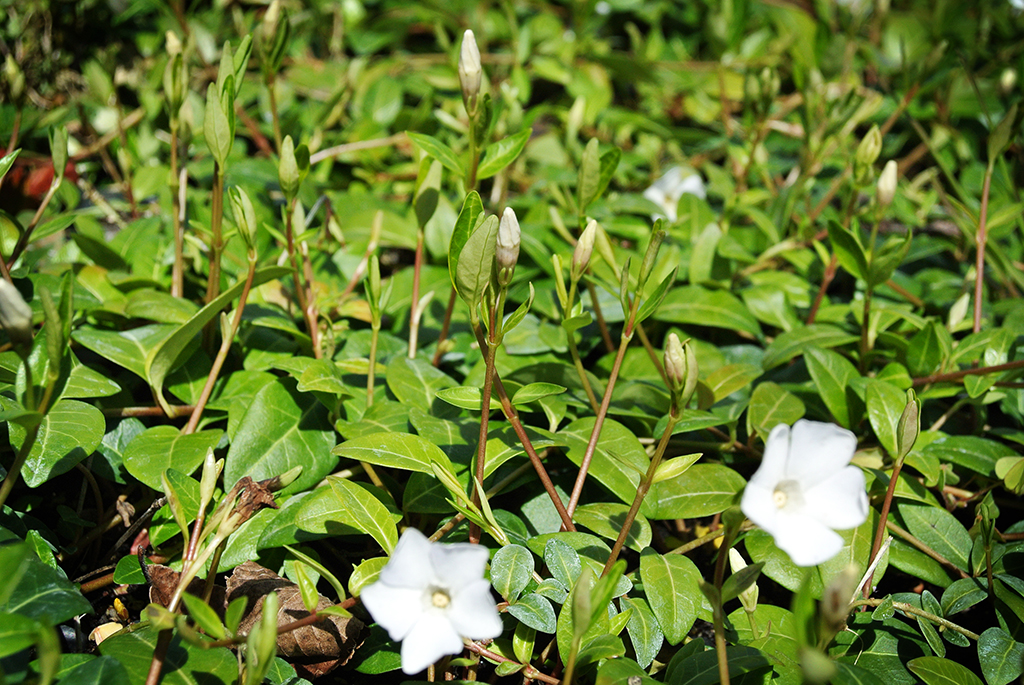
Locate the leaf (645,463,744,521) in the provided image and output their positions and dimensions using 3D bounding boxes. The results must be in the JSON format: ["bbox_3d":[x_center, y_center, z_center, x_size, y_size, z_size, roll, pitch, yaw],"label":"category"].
[{"bbox_3d":[0.044,0.036,0.508,0.026,0.005,0.017,-7,40,-7],"label":"leaf"}]

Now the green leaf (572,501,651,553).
[{"bbox_3d":[0.025,0.046,0.525,0.022,0.004,0.013,24,40,21],"label":"green leaf"}]

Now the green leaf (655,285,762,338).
[{"bbox_3d":[0.059,-0.009,0.629,0.033,0.006,0.015,7,41,8],"label":"green leaf"}]

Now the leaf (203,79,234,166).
[{"bbox_3d":[-0.090,-0.067,0.645,0.009,0.026,0.005,1,14,12],"label":"leaf"}]

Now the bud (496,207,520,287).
[{"bbox_3d":[-0.001,-0.023,0.500,0.006,0.019,0.006,1,13,0],"label":"bud"}]

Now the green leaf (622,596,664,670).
[{"bbox_3d":[0.027,0.060,0.435,0.007,0.003,0.018,-14,51,-4],"label":"green leaf"}]

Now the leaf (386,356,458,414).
[{"bbox_3d":[-0.026,0.012,0.595,0.018,0.004,0.024,-18,42,-12],"label":"leaf"}]

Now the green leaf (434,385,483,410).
[{"bbox_3d":[-0.011,0.013,0.505,0.017,0.003,0.007,6,31,10],"label":"green leaf"}]

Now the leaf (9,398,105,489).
[{"bbox_3d":[-0.116,0.025,0.535,0.024,0.006,0.026,9,54,-3],"label":"leaf"}]

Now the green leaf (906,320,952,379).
[{"bbox_3d":[0.130,0.002,0.660,0.013,0.019,0.004,14,-12,3],"label":"green leaf"}]

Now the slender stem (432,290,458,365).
[{"bbox_3d":[-0.018,-0.004,0.585,0.002,0.024,0.002,16,17,0],"label":"slender stem"}]

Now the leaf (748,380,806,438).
[{"bbox_3d":[0.074,0.019,0.590,0.015,0.005,0.020,17,46,12],"label":"leaf"}]

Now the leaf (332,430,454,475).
[{"bbox_3d":[-0.031,0.028,0.545,0.032,0.005,0.015,11,35,6],"label":"leaf"}]

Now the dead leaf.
[{"bbox_3d":[-0.047,0.060,0.460,0.030,0.017,0.024,0,15,0],"label":"dead leaf"}]

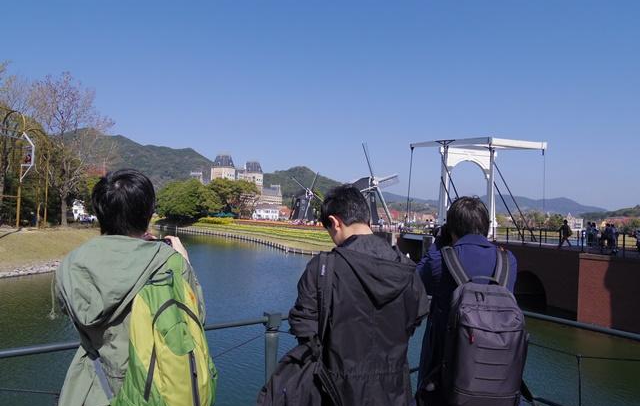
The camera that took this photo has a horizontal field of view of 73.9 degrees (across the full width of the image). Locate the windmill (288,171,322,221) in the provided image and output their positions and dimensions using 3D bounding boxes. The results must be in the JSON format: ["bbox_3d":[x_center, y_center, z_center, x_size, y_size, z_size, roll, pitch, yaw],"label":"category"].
[{"bbox_3d":[-4.269,-1.682,110.000,7.500,12.700,11.800,-1,-3,40],"label":"windmill"}]

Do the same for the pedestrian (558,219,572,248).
[{"bbox_3d":[15.140,1.898,26.200,0.650,1.710,0.550,-1,-3,41],"label":"pedestrian"}]

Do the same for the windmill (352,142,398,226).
[{"bbox_3d":[7.535,-3.048,72.000,7.500,14.000,13.500,-2,-3,43],"label":"windmill"}]

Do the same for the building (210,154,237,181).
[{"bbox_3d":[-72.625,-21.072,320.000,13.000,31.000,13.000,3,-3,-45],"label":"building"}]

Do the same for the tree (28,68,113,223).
[{"bbox_3d":[-32.860,-7.178,56.000,11.000,20.200,10.500,2,-3,-30],"label":"tree"}]

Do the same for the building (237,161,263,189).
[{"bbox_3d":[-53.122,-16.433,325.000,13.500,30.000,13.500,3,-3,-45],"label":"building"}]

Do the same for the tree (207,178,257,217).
[{"bbox_3d":[-28.074,-1.623,138.000,16.000,13.200,13.500,1,-2,-11],"label":"tree"}]

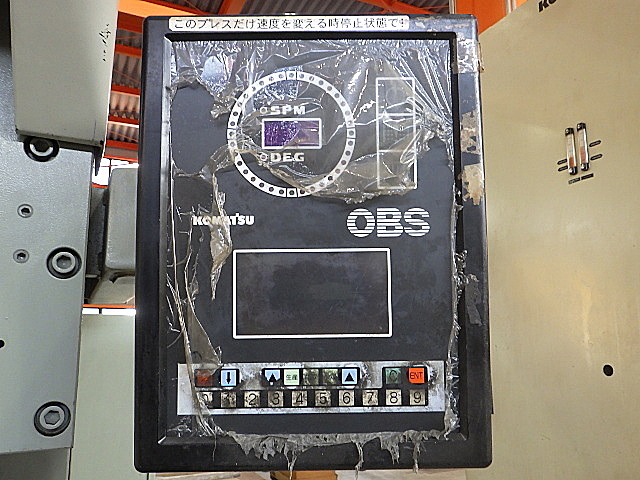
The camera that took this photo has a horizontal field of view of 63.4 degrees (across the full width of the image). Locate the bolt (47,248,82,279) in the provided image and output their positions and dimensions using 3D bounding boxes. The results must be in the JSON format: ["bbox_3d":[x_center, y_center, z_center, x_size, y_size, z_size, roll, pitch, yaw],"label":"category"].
[{"bbox_3d":[-0.298,0.028,0.604,0.036,0.036,0.021,5,-9,-29],"label":"bolt"}]

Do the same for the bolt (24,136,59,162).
[{"bbox_3d":[-0.326,-0.108,0.607,0.036,0.036,0.021,5,-9,-29],"label":"bolt"}]

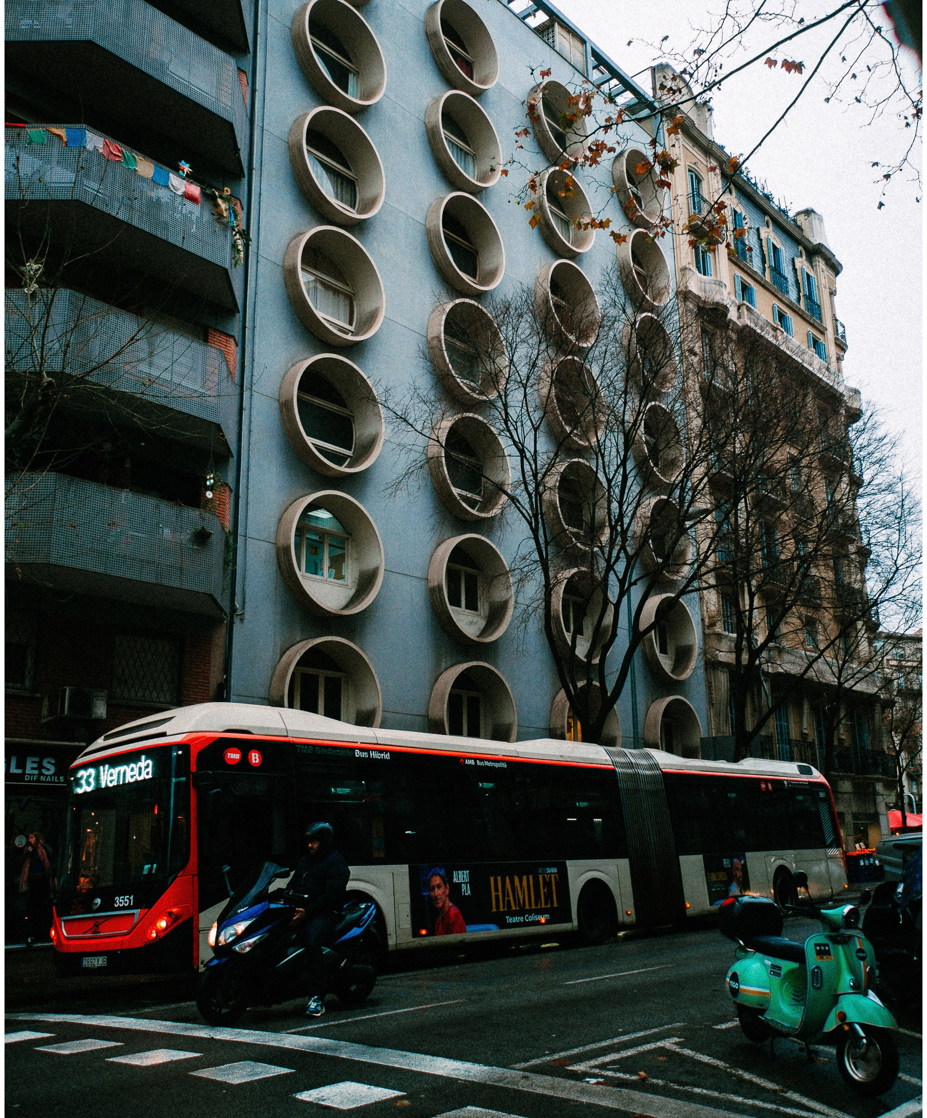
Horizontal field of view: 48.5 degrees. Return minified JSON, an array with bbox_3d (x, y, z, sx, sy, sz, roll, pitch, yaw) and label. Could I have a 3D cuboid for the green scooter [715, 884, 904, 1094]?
[{"bbox_3d":[2.221,2.739,6.731,0.680,1.150,1.820,3,-15,-14],"label":"green scooter"}]

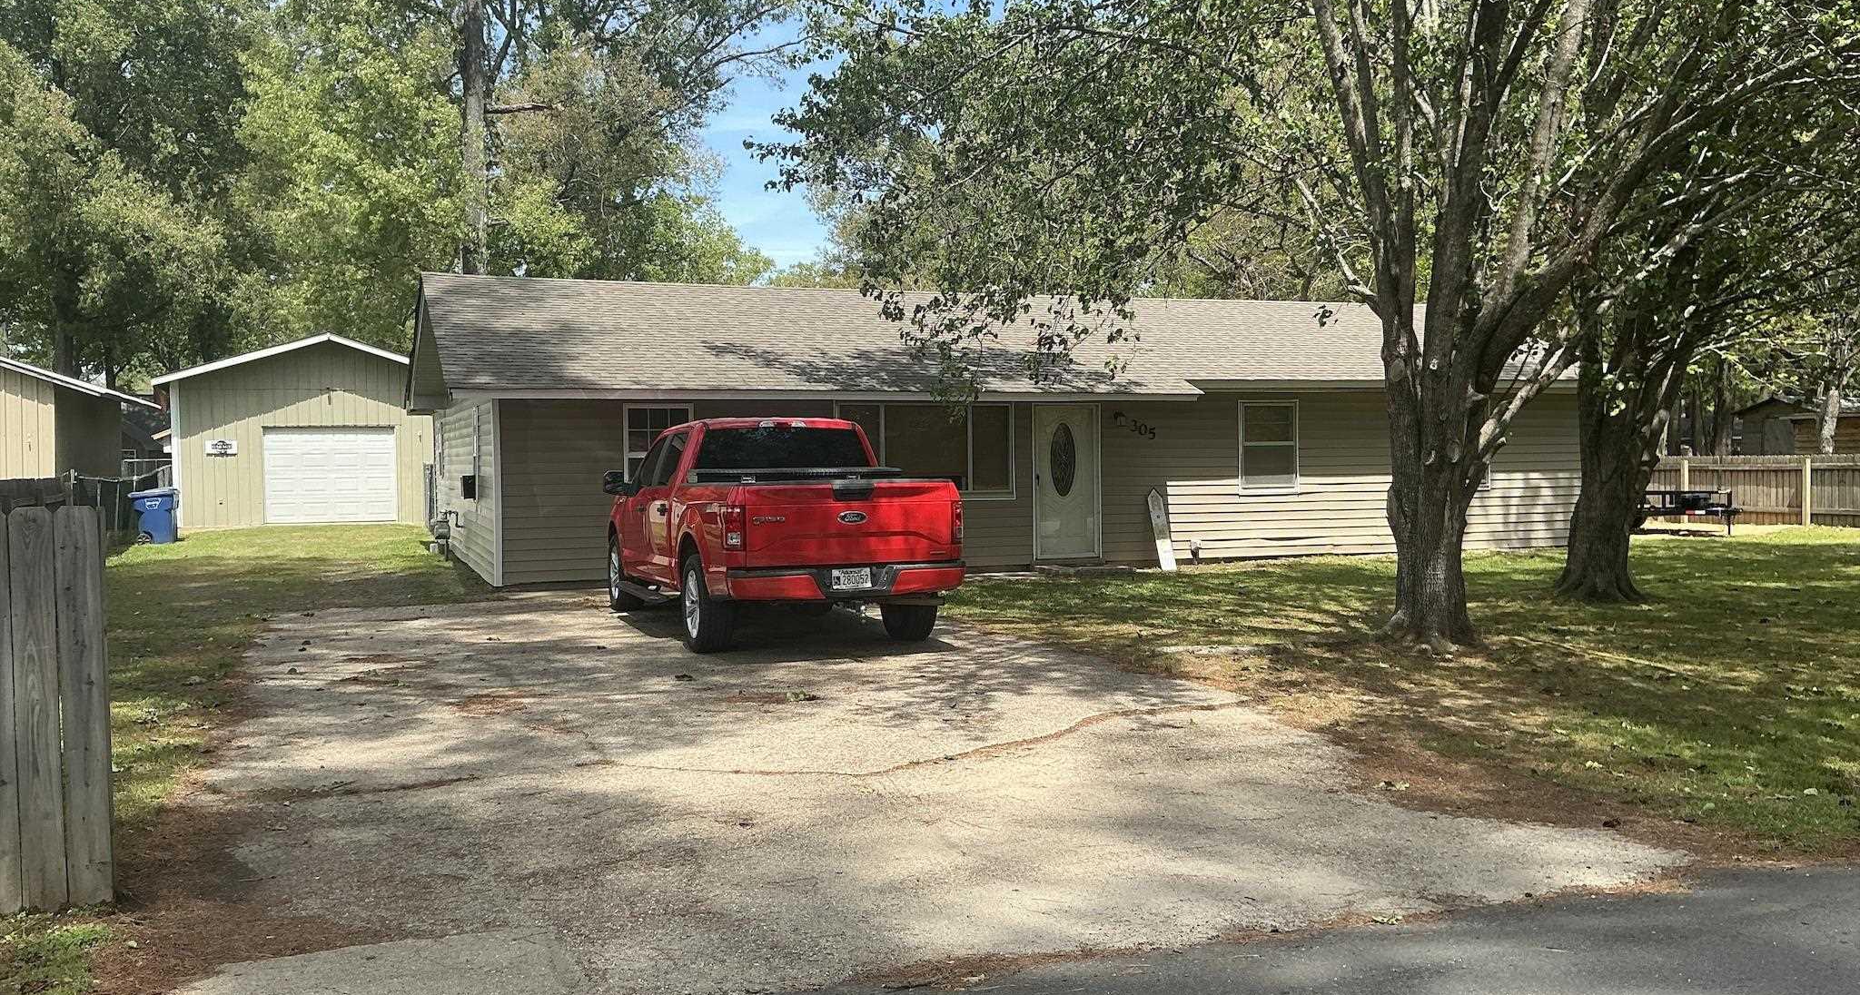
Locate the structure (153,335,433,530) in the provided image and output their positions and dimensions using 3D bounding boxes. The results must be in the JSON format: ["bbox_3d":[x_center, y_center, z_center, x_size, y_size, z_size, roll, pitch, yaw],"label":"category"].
[{"bbox_3d":[-14.743,-1.543,37.105,7.028,4.253,8.200,-1,2,-21],"label":"structure"}]

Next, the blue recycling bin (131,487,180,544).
[{"bbox_3d":[-15.157,0.355,29.400,0.860,1.110,0.660,-1,2,-17],"label":"blue recycling bin"}]

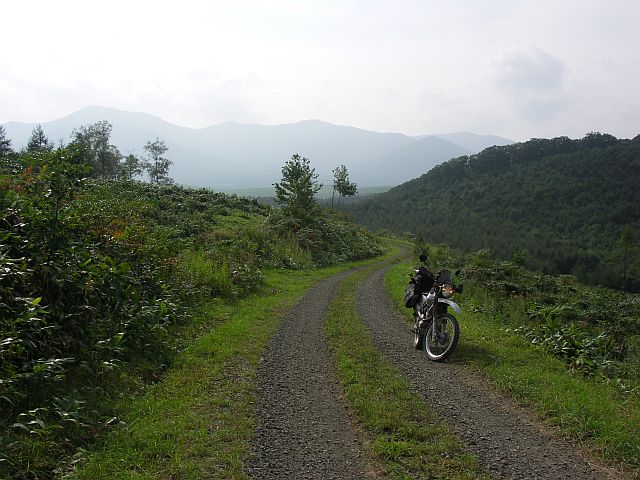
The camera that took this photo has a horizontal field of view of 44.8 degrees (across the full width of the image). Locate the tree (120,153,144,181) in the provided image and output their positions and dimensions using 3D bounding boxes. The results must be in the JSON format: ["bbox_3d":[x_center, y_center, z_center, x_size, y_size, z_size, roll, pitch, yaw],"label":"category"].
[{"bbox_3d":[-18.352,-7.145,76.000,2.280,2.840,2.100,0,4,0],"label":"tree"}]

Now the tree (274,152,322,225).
[{"bbox_3d":[-1.024,-2.335,37.000,2.220,3.670,2.040,0,4,0],"label":"tree"}]

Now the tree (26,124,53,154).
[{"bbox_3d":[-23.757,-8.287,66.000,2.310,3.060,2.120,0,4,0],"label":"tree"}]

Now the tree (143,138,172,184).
[{"bbox_3d":[-15.905,-7.585,76.000,2.850,4.700,2.620,0,4,0],"label":"tree"}]

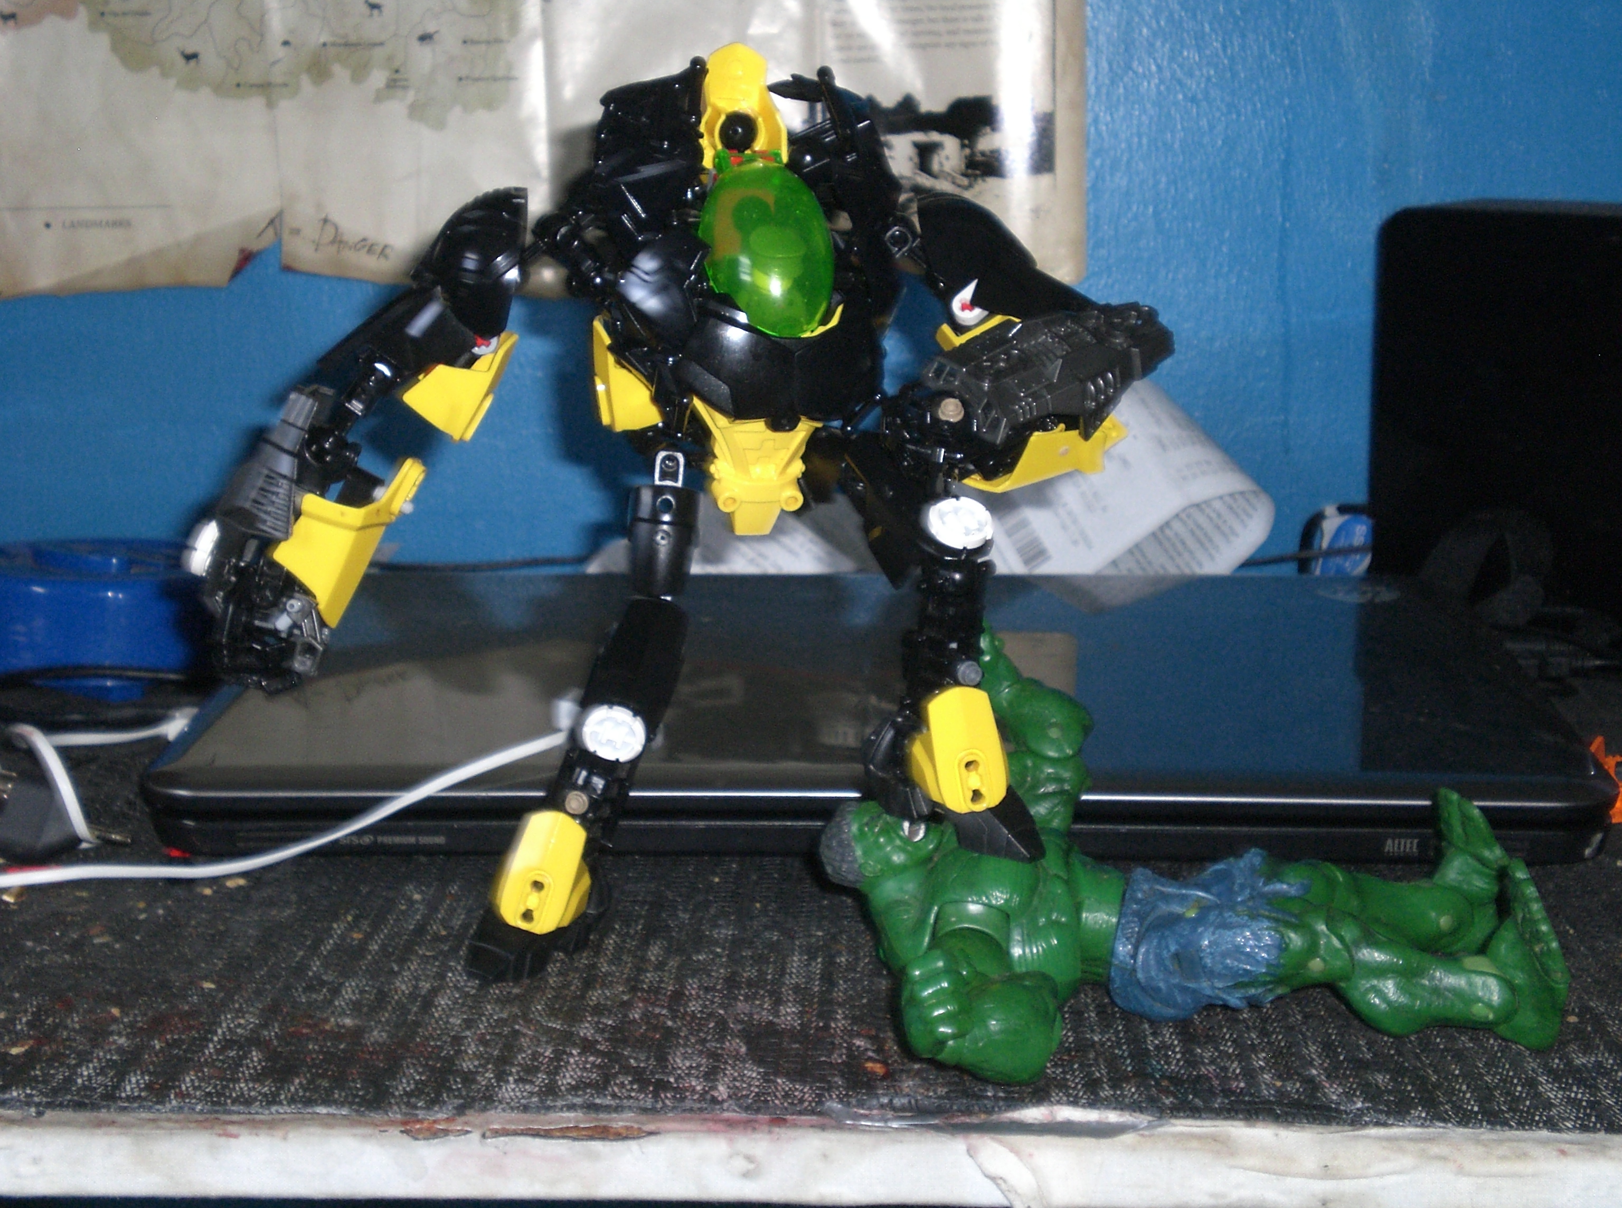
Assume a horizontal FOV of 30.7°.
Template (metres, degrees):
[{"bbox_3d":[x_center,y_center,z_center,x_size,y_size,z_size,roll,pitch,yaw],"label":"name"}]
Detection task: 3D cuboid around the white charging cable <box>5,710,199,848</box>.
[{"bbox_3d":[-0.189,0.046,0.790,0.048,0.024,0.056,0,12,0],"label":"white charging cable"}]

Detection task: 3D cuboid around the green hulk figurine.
[{"bbox_3d":[0.083,0.051,0.655,0.158,0.067,0.118,0,22,0],"label":"green hulk figurine"}]

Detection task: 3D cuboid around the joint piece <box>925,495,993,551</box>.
[{"bbox_3d":[0.036,-0.018,0.714,0.016,0.006,0.016,-2,50,-8],"label":"joint piece"}]

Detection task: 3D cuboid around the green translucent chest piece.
[{"bbox_3d":[-0.011,-0.088,0.727,0.031,0.046,0.022,-13,-1,-8],"label":"green translucent chest piece"}]

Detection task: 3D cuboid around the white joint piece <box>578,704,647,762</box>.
[{"bbox_3d":[-0.048,0.030,0.718,0.016,0.016,0.006,1,28,6],"label":"white joint piece"}]

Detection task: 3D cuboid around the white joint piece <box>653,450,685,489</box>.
[{"bbox_3d":[-0.035,-0.034,0.734,0.007,0.010,0.008,3,0,-2],"label":"white joint piece"}]

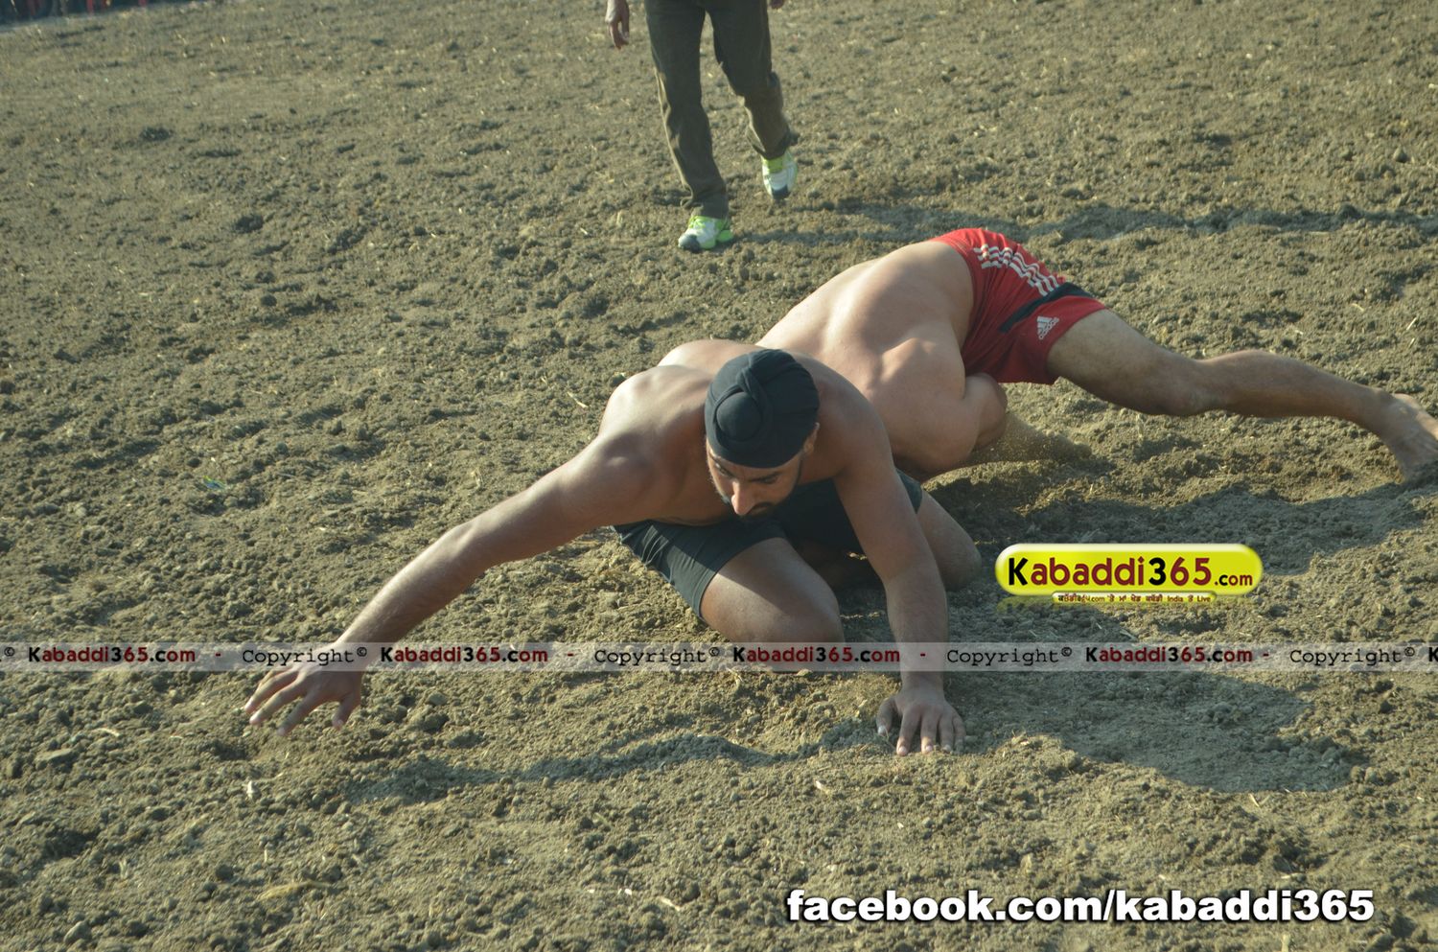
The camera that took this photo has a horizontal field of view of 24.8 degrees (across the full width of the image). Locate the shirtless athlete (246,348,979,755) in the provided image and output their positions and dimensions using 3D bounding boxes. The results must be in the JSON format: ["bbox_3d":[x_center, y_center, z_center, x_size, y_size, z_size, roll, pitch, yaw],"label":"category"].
[{"bbox_3d":[-0.148,0.051,5.712,1.280,0.600,1.270,-4,12,-2],"label":"shirtless athlete"}]

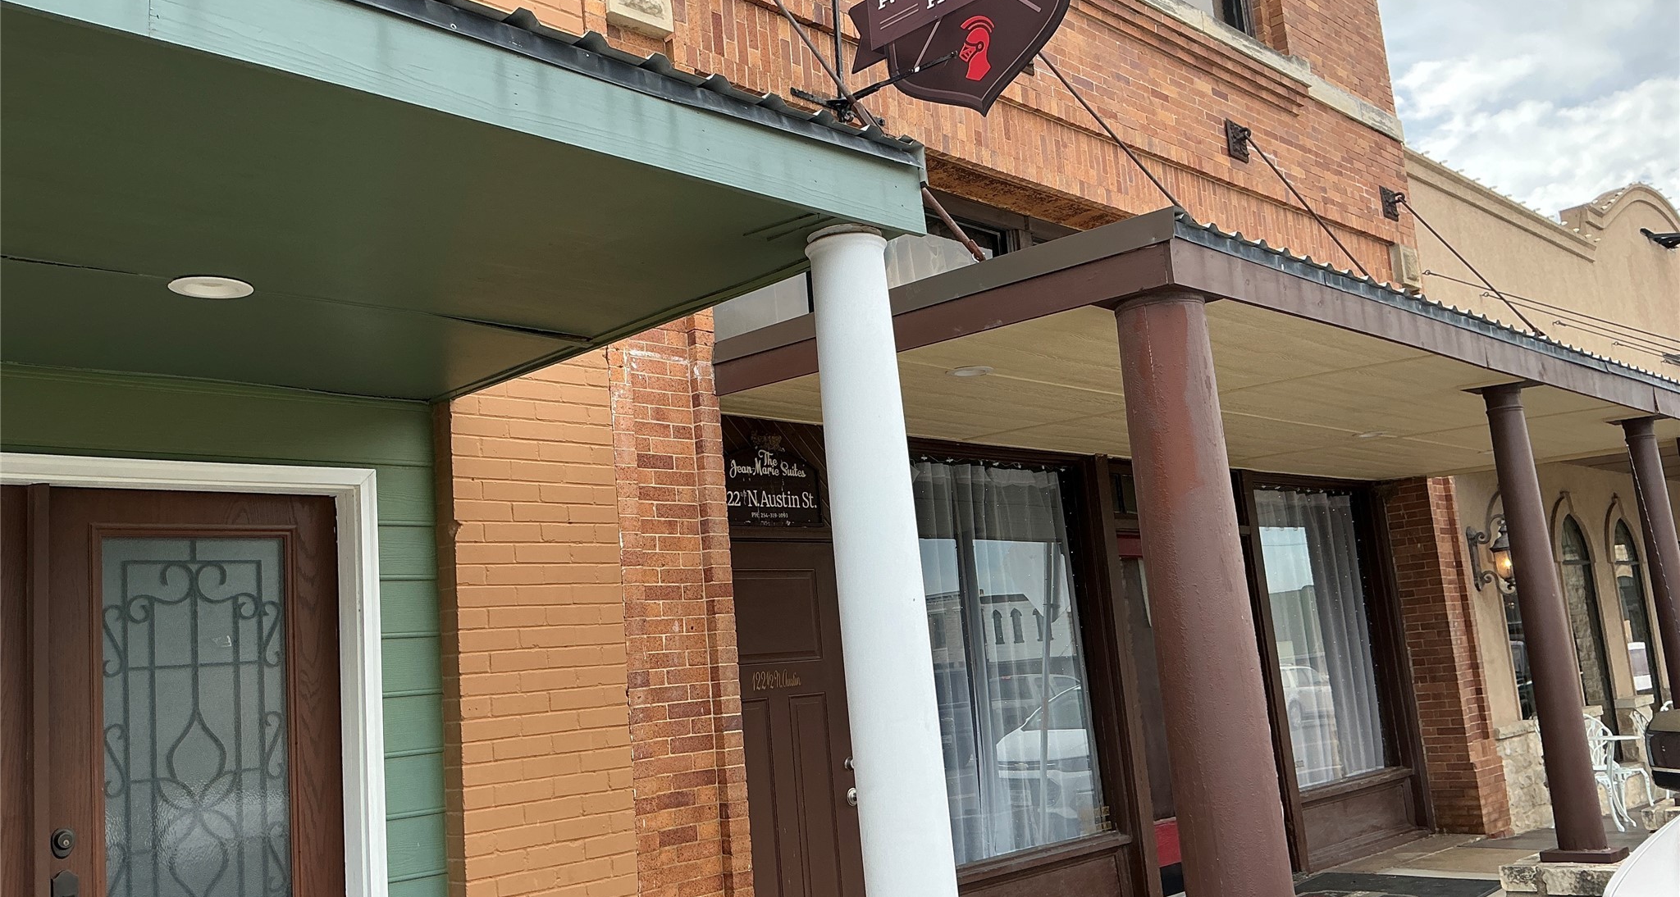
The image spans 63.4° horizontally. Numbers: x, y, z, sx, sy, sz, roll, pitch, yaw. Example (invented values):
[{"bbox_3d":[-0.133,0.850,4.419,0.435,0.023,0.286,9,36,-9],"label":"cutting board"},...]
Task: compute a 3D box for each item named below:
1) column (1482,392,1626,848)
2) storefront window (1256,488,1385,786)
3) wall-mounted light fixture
[{"bbox_3d":[3.066,0.736,5.934,0.250,2.060,0.250,4,-13,-45],"label":"column"},{"bbox_3d":[3.515,1.345,9.852,1.480,2.060,0.120,4,-13,-45],"label":"storefront window"},{"bbox_3d":[5.365,0.872,11.012,0.270,0.600,0.400,4,-13,-45],"label":"wall-mounted light fixture"}]

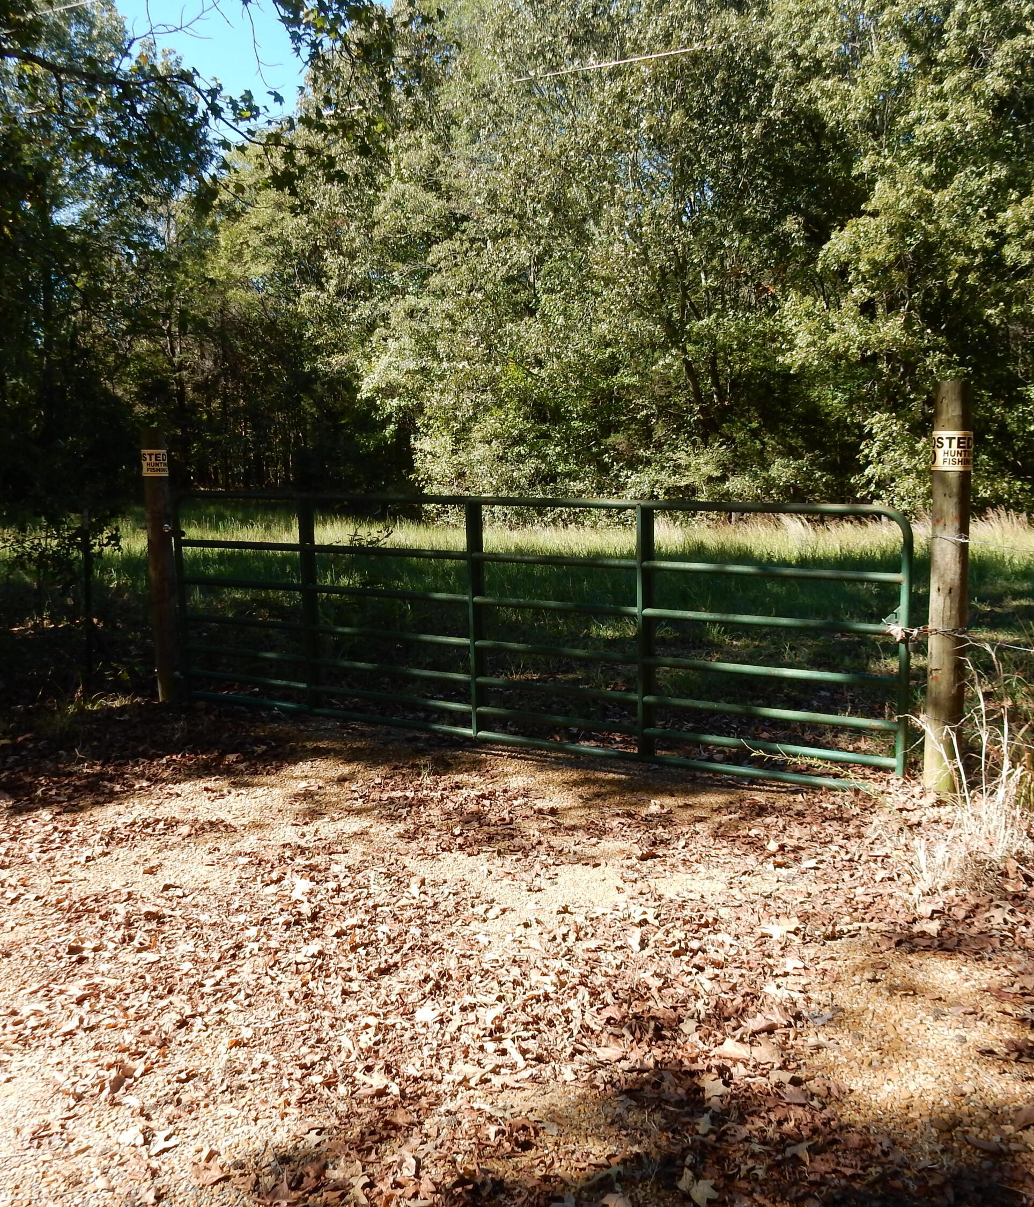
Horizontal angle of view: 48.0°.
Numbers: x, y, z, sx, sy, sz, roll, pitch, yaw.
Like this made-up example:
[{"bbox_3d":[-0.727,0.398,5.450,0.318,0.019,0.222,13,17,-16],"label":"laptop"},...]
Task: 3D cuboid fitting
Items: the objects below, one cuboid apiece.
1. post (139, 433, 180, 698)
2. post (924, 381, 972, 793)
[{"bbox_3d":[-2.188,-0.219,7.148,0.151,1.684,0.151,4,10,31],"label":"post"},{"bbox_3d":[1.782,-0.046,4.796,0.144,1.705,0.144,4,10,31],"label":"post"}]

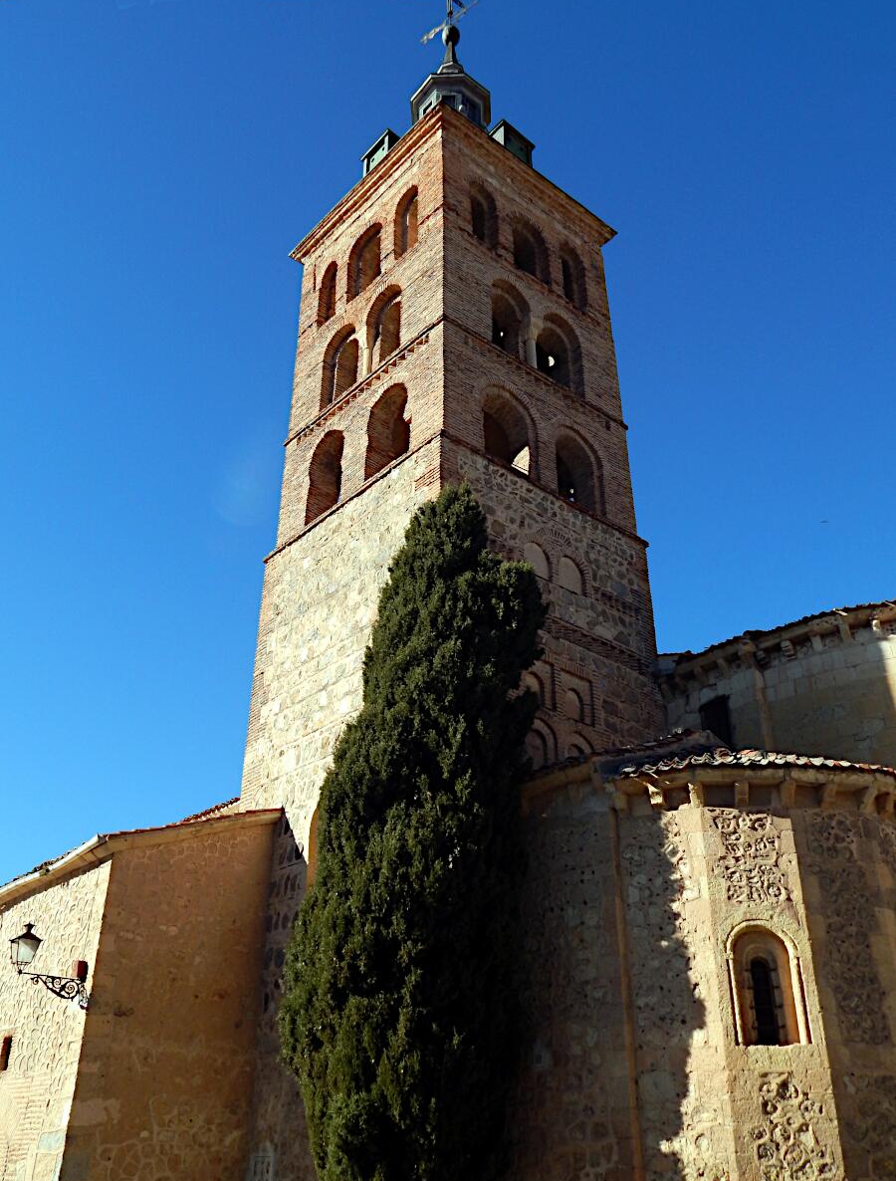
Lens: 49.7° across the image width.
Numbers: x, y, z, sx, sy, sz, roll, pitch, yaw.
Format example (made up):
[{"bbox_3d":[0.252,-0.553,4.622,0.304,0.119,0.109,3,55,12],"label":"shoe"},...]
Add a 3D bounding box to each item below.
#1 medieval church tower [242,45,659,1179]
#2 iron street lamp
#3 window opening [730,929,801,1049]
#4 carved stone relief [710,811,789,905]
[{"bbox_3d":[0.171,-4.134,25.983,6.930,34.568,7.013,21,-34,-36],"label":"medieval church tower"},{"bbox_3d":[-6.982,6.611,16.990,1.358,1.355,0.390,21,-34,-36],"label":"iron street lamp"},{"bbox_3d":[4.257,5.339,13.057,0.860,1.484,0.350,-1,-27,3],"label":"window opening"},{"bbox_3d":[4.266,3.769,13.690,0.858,1.336,0.100,-1,-27,3],"label":"carved stone relief"}]

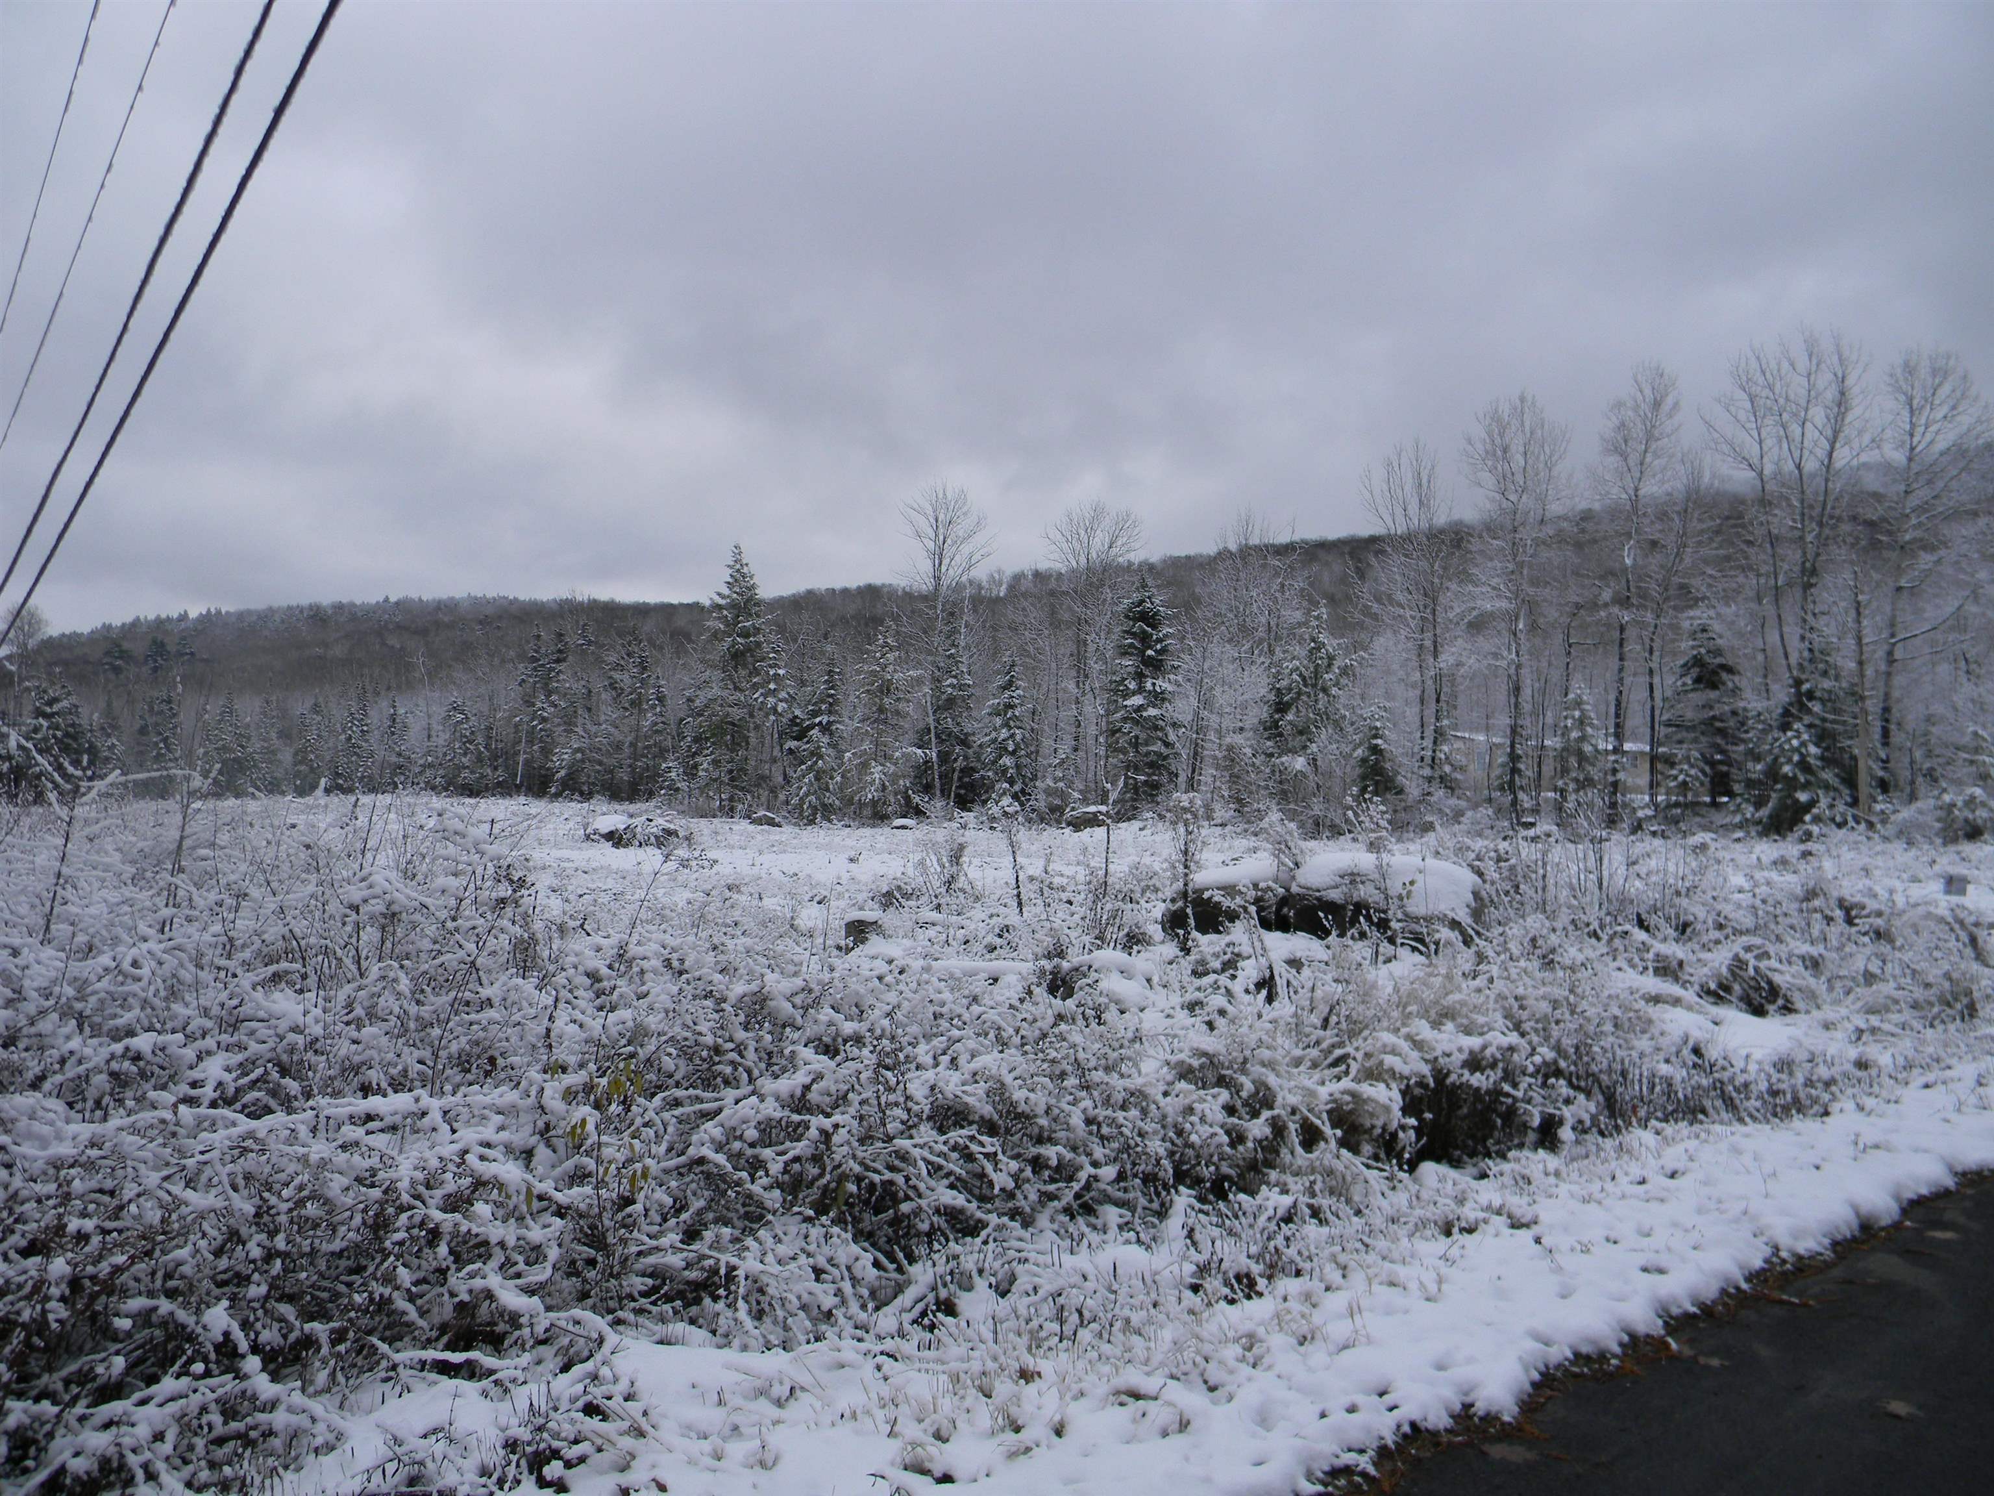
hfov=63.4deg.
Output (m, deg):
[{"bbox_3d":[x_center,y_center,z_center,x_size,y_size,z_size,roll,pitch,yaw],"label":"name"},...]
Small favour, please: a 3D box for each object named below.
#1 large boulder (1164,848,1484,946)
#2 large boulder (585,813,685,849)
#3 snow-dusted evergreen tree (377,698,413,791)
[{"bbox_3d":[3.549,1.614,17.500,3.450,1.080,2.200,0,0,0],"label":"large boulder"},{"bbox_3d":[-8.963,2.067,40.000,2.500,0.900,1.900,0,0,0],"label":"large boulder"},{"bbox_3d":[-31.729,-0.123,85.000,1.900,5.100,1.900,0,0,0],"label":"snow-dusted evergreen tree"}]

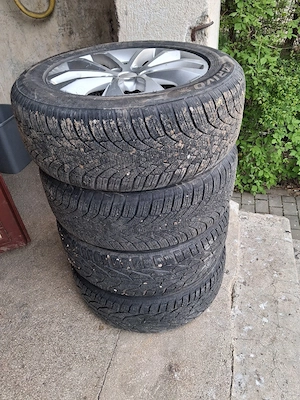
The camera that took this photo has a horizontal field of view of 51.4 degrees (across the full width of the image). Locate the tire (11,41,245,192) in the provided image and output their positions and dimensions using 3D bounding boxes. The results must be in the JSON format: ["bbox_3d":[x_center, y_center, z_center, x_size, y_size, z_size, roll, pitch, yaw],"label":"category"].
[{"bbox_3d":[-0.061,-0.304,0.985,0.688,0.241,0.688,-4,39,0],"label":"tire"}]

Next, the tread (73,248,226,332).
[{"bbox_3d":[-0.004,0.252,1.440,0.684,0.241,0.684,-4,39,0],"label":"tread"}]

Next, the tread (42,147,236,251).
[{"bbox_3d":[-0.039,-0.123,1.141,0.688,0.241,0.688,-4,39,0],"label":"tread"}]

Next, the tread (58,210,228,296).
[{"bbox_3d":[-0.029,0.063,1.293,0.684,0.241,0.684,-4,39,0],"label":"tread"}]

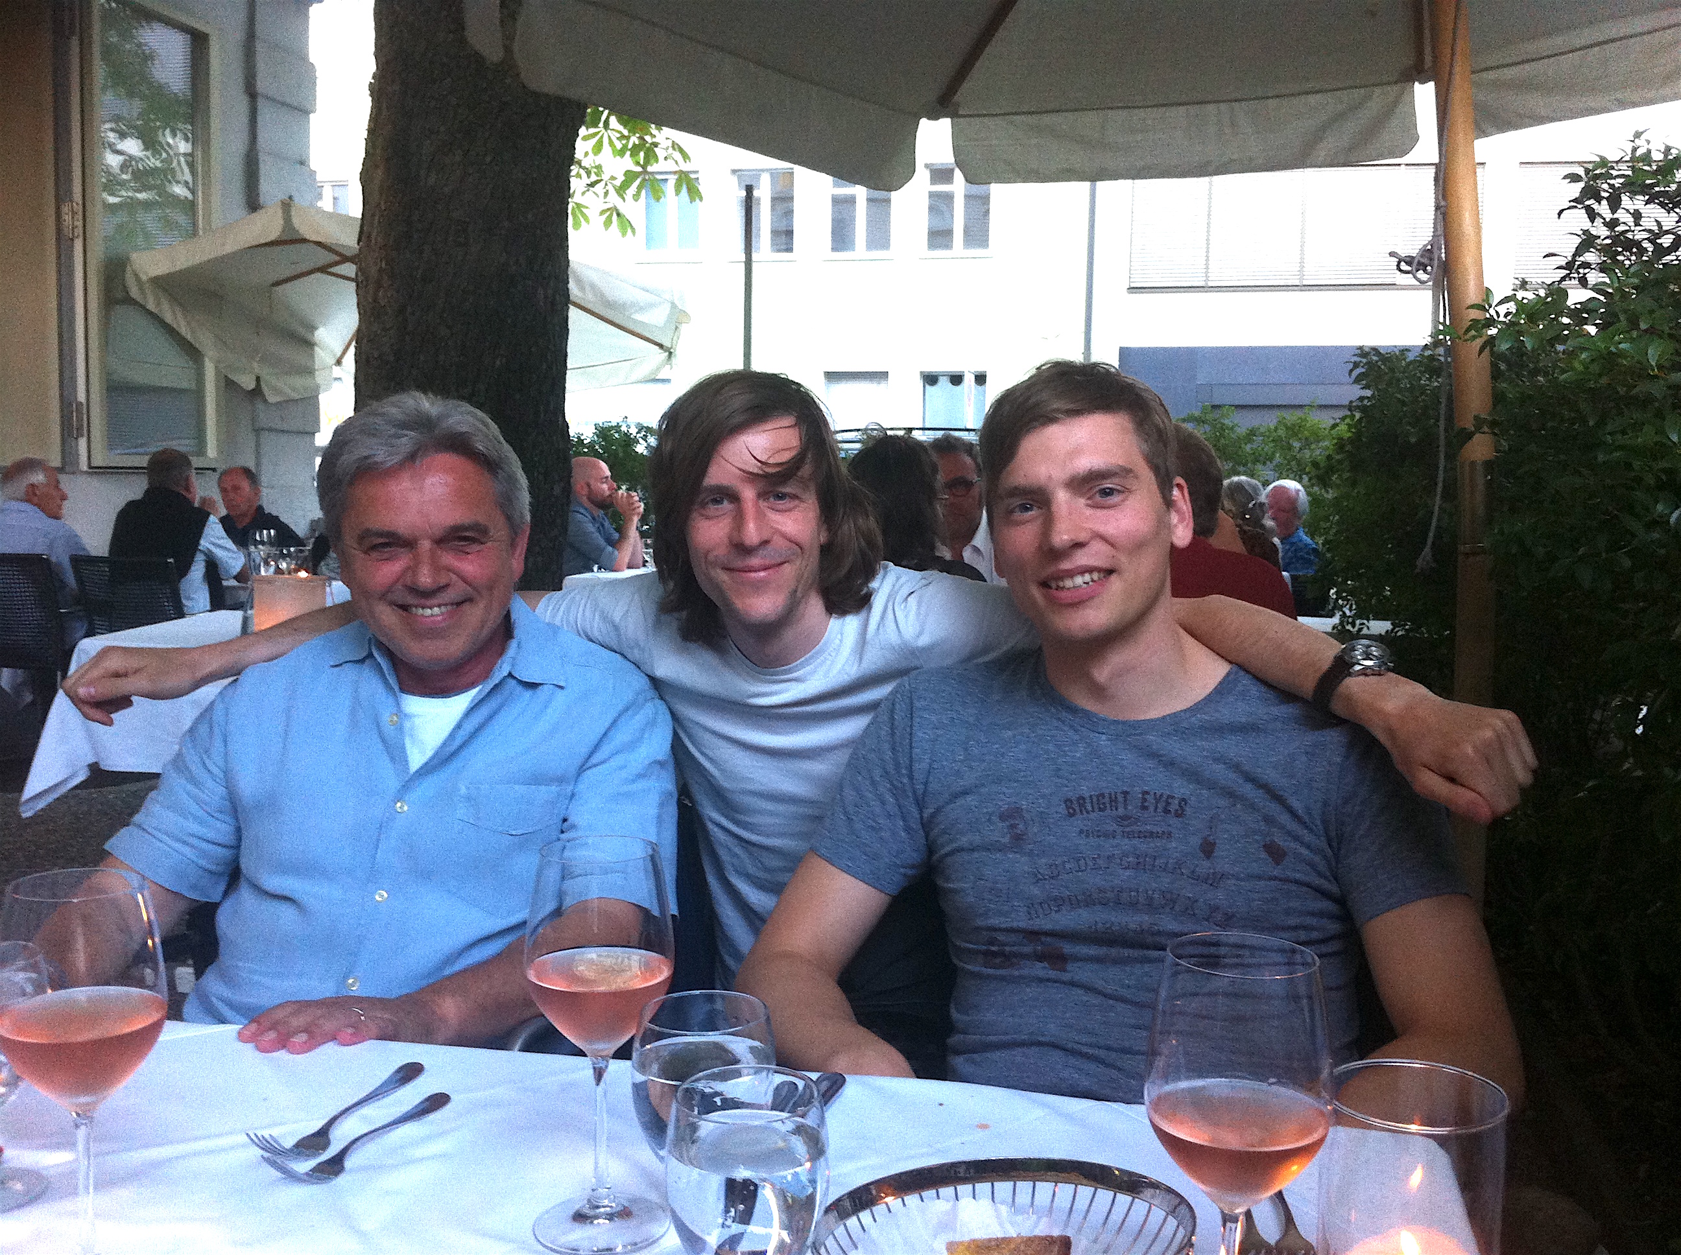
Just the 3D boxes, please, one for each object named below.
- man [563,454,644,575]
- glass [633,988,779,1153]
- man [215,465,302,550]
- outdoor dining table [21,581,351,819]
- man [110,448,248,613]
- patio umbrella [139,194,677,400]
[{"bbox_3d":[-1.168,-0.128,7.272,0.820,1.240,0.520,2,6,13],"label":"man"},{"bbox_3d":[-0.086,0.296,1.062,0.090,0.104,0.090,1,5,0],"label":"glass"},{"bbox_3d":[-2.558,-0.131,7.325,0.550,1.180,0.800,3,6,20],"label":"man"},{"bbox_3d":[-1.428,0.367,4.578,0.980,0.750,0.920,2,5,4],"label":"outdoor dining table"},{"bbox_3d":[-2.379,-0.056,6.247,0.560,1.240,0.820,4,6,24],"label":"man"},{"bbox_3d":[-1.975,-0.755,7.566,2.300,2.400,2.300,-4,7,-44],"label":"patio umbrella"}]

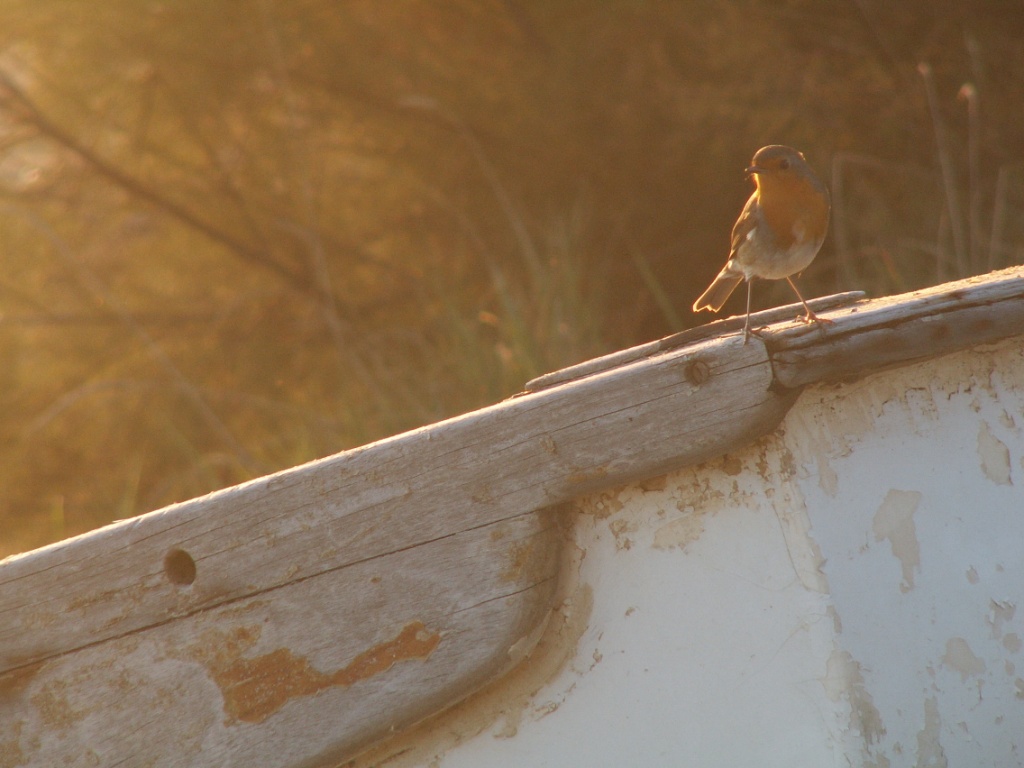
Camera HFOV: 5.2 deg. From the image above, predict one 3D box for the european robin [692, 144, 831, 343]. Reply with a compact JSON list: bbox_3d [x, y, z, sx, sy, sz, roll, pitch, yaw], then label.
[{"bbox_3d":[0.144,-0.084,6.700,0.060,0.118,0.110,0,0,-32],"label":"european robin"}]

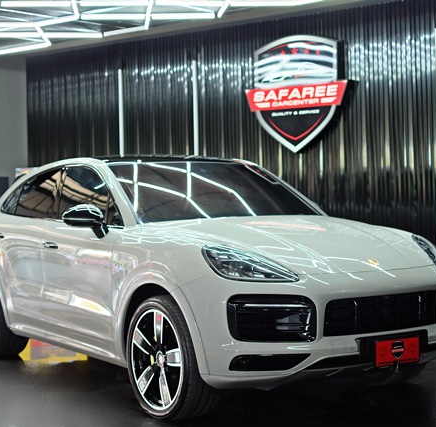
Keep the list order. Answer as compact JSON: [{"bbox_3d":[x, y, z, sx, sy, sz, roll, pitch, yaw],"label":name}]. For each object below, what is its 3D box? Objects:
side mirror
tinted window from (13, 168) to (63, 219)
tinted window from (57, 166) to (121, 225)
[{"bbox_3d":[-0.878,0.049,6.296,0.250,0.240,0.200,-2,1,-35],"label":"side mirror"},{"bbox_3d":[-1.330,-0.163,7.258,0.110,0.410,0.820,20,-11,-33],"label":"tinted window"},{"bbox_3d":[-0.882,-0.143,6.644,0.110,0.460,1.120,20,-11,-33],"label":"tinted window"}]

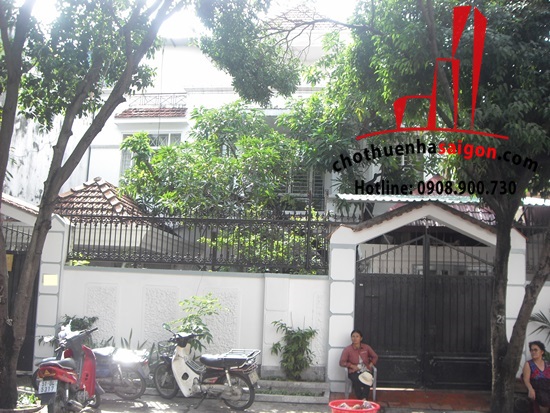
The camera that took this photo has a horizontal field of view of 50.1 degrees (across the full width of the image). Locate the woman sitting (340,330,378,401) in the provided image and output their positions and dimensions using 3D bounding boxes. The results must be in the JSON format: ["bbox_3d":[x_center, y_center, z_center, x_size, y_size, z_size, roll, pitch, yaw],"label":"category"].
[{"bbox_3d":[1.363,2.587,9.600,0.580,1.120,0.720,0,-9,12],"label":"woman sitting"}]

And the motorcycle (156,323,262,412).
[{"bbox_3d":[-1.018,2.402,8.800,1.860,1.080,0.680,-2,-9,25],"label":"motorcycle"}]

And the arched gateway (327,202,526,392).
[{"bbox_3d":[2.628,1.578,10.200,3.250,3.200,0.550,1,-8,7],"label":"arched gateway"}]

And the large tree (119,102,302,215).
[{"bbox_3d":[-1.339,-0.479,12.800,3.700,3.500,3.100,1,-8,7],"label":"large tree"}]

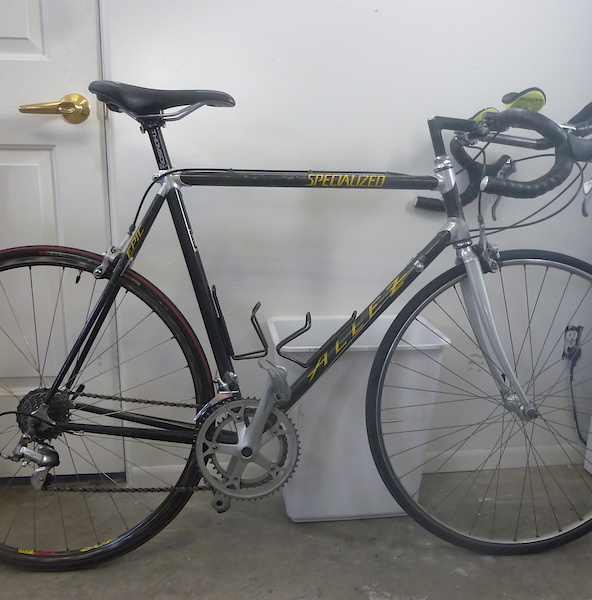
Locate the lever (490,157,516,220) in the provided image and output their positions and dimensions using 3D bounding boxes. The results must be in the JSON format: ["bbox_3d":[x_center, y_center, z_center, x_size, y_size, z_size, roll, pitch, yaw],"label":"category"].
[{"bbox_3d":[0.501,-0.268,1.403,0.062,0.142,0.042,0,5,-6],"label":"lever"}]

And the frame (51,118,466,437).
[{"bbox_3d":[-0.074,-0.023,1.179,0.875,0.680,0.140,0,4,-3],"label":"frame"}]

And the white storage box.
[{"bbox_3d":[0.134,0.292,1.392,0.390,0.452,0.238,-1,13,-7],"label":"white storage box"}]

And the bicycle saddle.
[{"bbox_3d":[-0.260,-0.387,1.140,0.275,0.066,0.145,0,4,-3],"label":"bicycle saddle"}]

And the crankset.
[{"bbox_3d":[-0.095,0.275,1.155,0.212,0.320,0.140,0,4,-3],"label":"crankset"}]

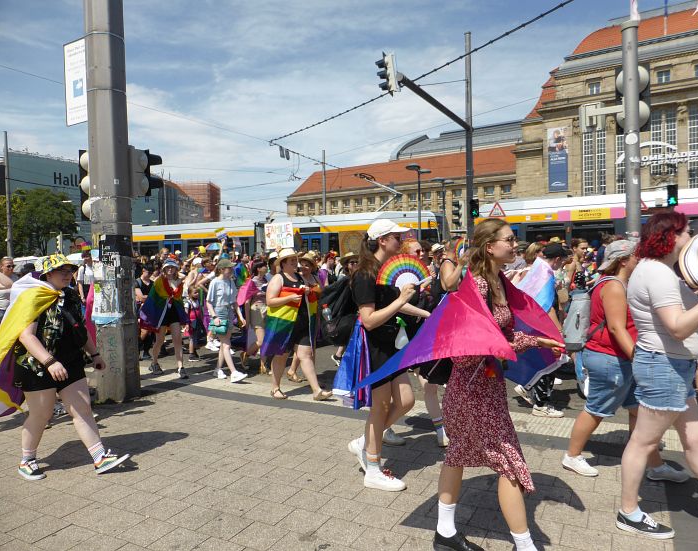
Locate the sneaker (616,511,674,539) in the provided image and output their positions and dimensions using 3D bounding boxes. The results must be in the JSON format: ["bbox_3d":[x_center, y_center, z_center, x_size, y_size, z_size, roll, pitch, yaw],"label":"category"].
[{"bbox_3d":[1.614,1.327,2.781,0.275,0.100,0.100,0,2,31],"label":"sneaker"}]

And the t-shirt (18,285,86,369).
[{"bbox_3d":[-2.198,0.396,3.800,0.370,0.600,0.460,0,2,30],"label":"t-shirt"}]

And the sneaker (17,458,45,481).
[{"bbox_3d":[-2.371,1.435,3.810,0.280,0.110,0.105,0,2,29],"label":"sneaker"}]

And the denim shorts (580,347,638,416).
[{"bbox_3d":[1.791,0.729,3.500,0.380,0.450,0.400,-1,2,22],"label":"denim shorts"}]

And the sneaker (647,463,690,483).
[{"bbox_3d":[2.199,1.335,3.521,0.265,0.105,0.100,-1,2,25],"label":"sneaker"}]

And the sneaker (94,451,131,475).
[{"bbox_3d":[-1.783,1.403,3.830,0.270,0.105,0.100,-30,-1,5],"label":"sneaker"}]

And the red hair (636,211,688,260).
[{"bbox_3d":[1.728,-0.219,2.820,0.260,0.260,0.230,-1,2,25],"label":"red hair"}]

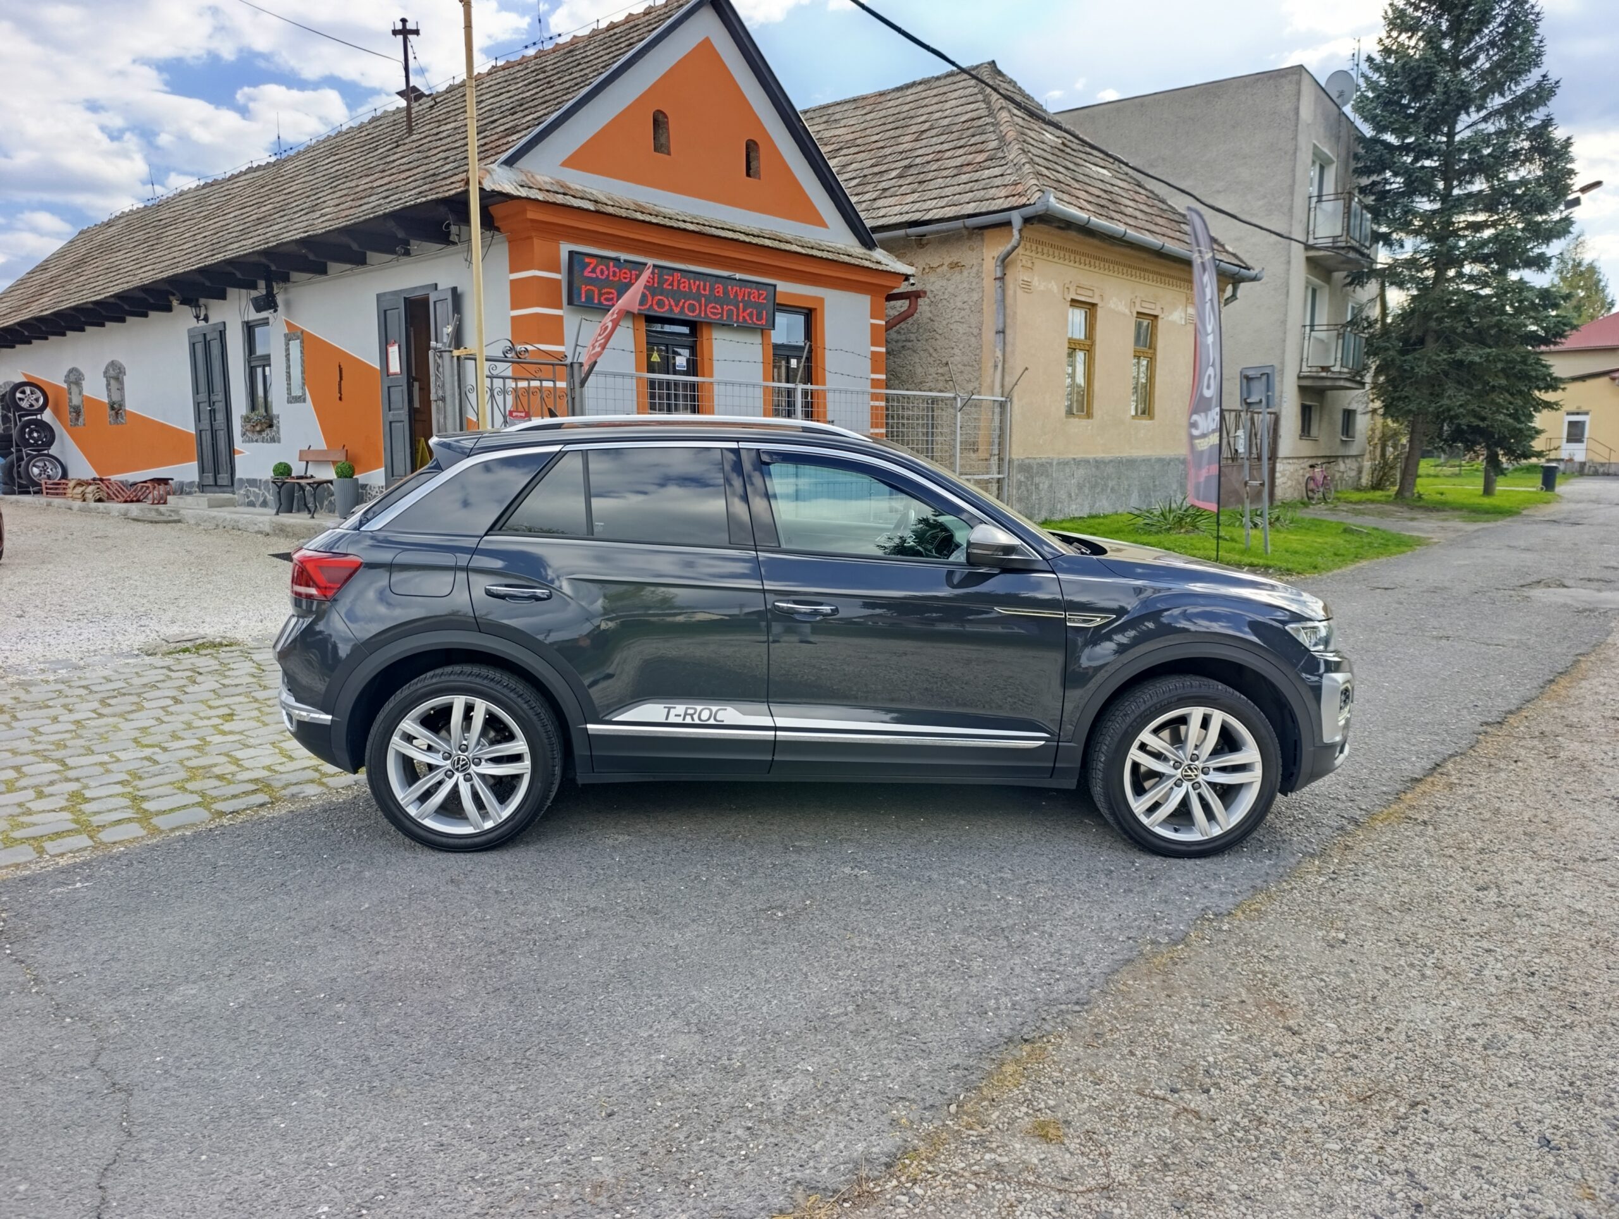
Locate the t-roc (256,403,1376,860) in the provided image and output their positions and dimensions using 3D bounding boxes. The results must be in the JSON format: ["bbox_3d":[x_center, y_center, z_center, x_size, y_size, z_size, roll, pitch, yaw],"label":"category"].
[{"bbox_3d":[0.070,-0.024,4.620,4.236,1.573,1.880,1,9,-2],"label":"t-roc"}]

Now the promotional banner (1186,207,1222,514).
[{"bbox_3d":[4.718,-2.959,12.905,0.120,3.575,0.500,-7,11,-41],"label":"promotional banner"}]

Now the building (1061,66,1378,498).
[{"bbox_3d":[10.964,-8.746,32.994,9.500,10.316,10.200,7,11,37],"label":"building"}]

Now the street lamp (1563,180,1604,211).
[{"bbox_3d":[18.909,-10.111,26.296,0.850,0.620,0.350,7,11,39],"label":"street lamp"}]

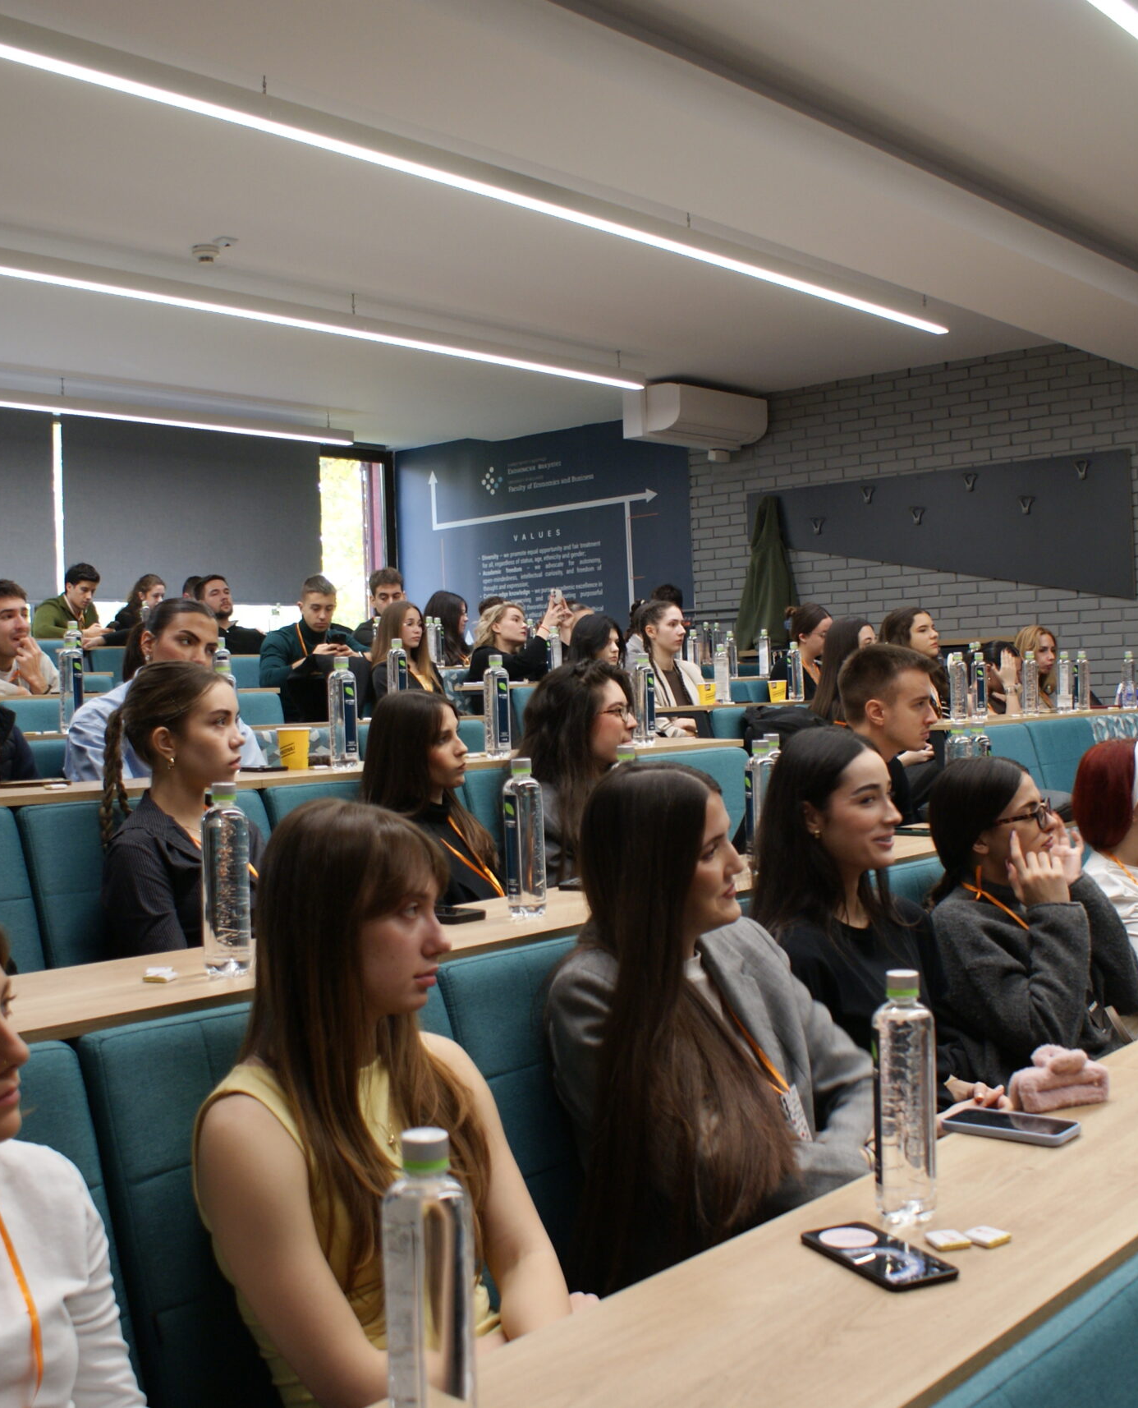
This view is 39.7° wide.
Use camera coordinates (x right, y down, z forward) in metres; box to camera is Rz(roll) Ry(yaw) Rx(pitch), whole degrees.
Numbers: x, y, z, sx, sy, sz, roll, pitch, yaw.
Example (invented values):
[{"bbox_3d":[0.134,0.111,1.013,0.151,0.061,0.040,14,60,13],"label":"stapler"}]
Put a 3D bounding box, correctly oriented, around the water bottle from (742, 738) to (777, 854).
[{"bbox_3d":[0.386,0.205,3.170,0.064,0.255,0.064,-2,0,0],"label":"water bottle"}]

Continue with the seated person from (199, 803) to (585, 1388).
[{"bbox_3d":[-0.074,0.692,1.491,0.700,1.170,0.470,-1,1,41],"label":"seated person"}]

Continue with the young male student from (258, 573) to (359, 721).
[{"bbox_3d":[-0.898,0.076,6.233,0.530,1.190,0.780,-3,1,-39],"label":"young male student"}]

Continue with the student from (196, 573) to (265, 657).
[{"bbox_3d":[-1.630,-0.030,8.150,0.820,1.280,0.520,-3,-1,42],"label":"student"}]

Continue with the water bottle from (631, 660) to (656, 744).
[{"bbox_3d":[0.206,-0.012,4.330,0.064,0.255,0.064,-2,0,0],"label":"water bottle"}]

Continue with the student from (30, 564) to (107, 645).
[{"bbox_3d":[-2.793,-0.211,9.083,0.710,1.200,0.510,-1,1,40],"label":"student"}]

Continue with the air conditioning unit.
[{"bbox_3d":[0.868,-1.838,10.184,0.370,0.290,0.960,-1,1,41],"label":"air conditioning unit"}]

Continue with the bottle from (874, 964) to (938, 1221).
[{"bbox_3d":[0.329,0.379,1.536,0.060,0.234,0.060,-2,1,0],"label":"bottle"}]

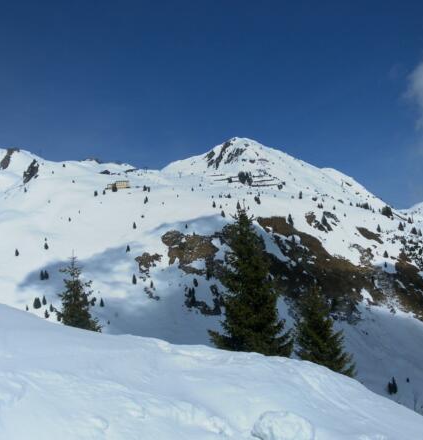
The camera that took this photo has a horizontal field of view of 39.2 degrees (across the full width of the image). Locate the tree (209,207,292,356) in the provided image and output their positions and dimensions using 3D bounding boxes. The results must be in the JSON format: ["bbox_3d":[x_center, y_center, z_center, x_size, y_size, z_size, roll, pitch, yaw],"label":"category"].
[{"bbox_3d":[1.709,3.089,26.000,3.800,7.300,3.800,-1,1,0],"label":"tree"}]

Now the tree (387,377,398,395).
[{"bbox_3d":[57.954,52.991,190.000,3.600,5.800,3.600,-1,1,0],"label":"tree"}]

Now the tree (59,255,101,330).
[{"bbox_3d":[-6.724,4.171,30.000,2.300,4.700,2.300,-1,1,0],"label":"tree"}]

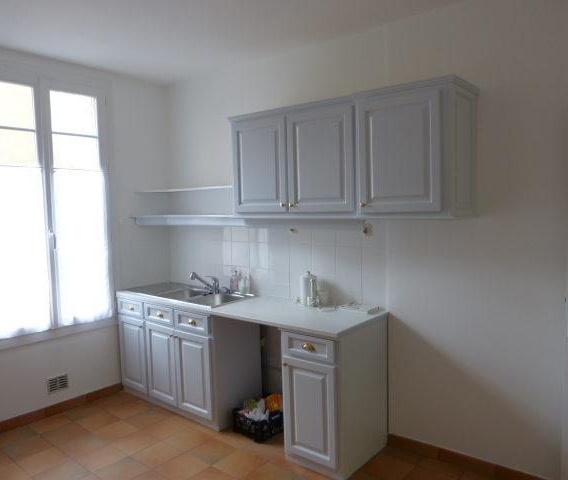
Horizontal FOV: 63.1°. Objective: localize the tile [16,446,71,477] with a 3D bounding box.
[{"bbox_3d":[-1.498,1.392,2.897,0.244,0.012,0.244,2,5,40],"label":"tile"}]

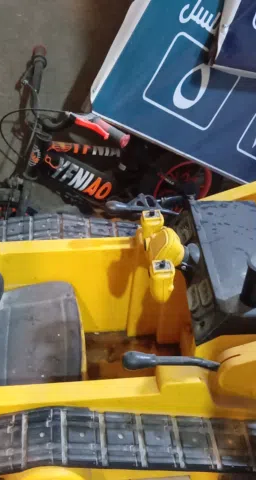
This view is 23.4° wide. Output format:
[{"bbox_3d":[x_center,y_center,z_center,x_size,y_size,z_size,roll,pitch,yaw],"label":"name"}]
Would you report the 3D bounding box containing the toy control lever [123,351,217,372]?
[{"bbox_3d":[0.070,0.191,0.965,0.153,0.031,0.030,5,38,-9],"label":"toy control lever"}]

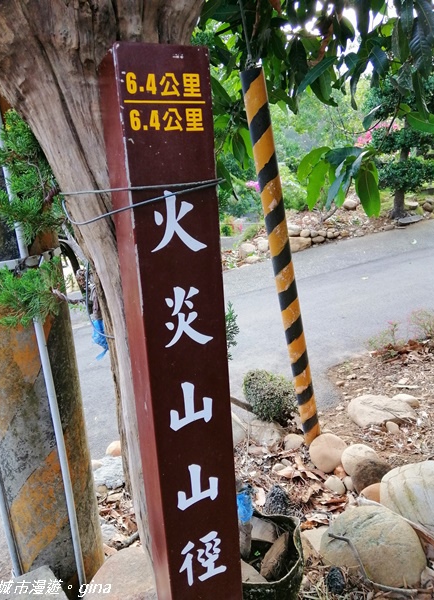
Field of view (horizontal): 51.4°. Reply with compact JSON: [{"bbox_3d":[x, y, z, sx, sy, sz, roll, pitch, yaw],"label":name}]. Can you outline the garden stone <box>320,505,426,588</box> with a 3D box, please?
[{"bbox_3d":[0.562,0.885,1.619,0.380,0.240,0.300,0,13,19],"label":"garden stone"}]

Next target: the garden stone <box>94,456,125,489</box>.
[{"bbox_3d":[-0.550,0.878,2.295,0.220,0.140,0.170,-7,12,-16],"label":"garden stone"}]

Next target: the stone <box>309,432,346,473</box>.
[{"bbox_3d":[0.574,0.791,2.330,0.195,0.185,0.175,0,15,14],"label":"stone"}]

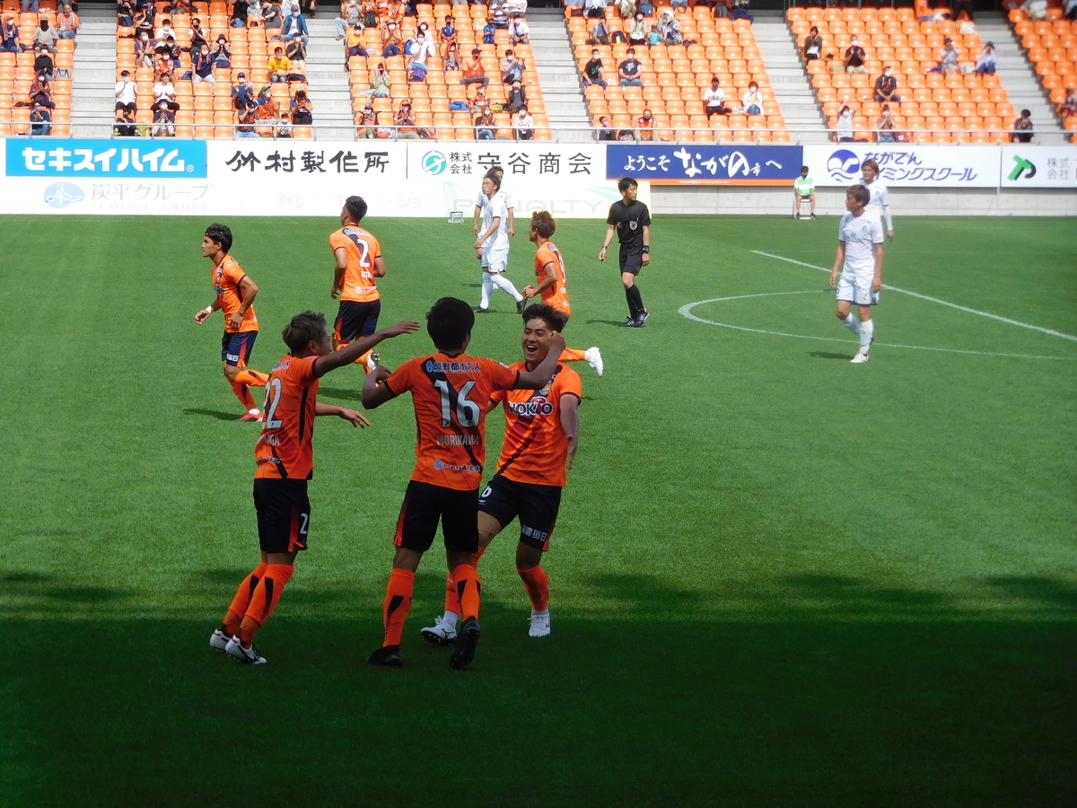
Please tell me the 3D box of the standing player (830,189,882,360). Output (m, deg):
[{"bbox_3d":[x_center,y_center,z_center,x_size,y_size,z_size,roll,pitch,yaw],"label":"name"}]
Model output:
[{"bbox_3d":[3.149,-1.292,38.387,0.510,1.746,0.400,2,5,19],"label":"standing player"}]

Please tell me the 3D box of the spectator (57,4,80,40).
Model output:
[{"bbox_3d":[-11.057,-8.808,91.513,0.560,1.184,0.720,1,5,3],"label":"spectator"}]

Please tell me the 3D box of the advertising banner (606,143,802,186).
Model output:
[{"bbox_3d":[3.721,-5.327,86.919,4.427,0.895,0.080,0,5,-5],"label":"advertising banner"}]

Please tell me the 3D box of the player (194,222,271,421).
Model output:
[{"bbox_3d":[-2.417,-0.663,31.122,0.670,1.568,0.470,-1,5,-17],"label":"player"}]

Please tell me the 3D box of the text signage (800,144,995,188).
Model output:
[{"bbox_3d":[8.148,-5.326,87.332,4.494,0.907,0.080,0,5,-5],"label":"text signage"}]

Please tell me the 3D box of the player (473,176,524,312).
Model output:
[{"bbox_3d":[-0.461,-1.890,45.910,0.620,1.632,0.440,-2,5,-25],"label":"player"}]

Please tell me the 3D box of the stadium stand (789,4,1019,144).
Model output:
[{"bbox_3d":[8.718,-7.628,91.640,4.650,3.600,7.900,0,5,-5],"label":"stadium stand"}]

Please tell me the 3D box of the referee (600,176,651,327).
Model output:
[{"bbox_3d":[0.988,-1.730,43.927,0.550,1.668,0.410,2,5,18],"label":"referee"}]

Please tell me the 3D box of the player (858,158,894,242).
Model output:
[{"bbox_3d":[4.269,-2.241,49.927,0.520,1.794,0.400,2,5,16],"label":"player"}]

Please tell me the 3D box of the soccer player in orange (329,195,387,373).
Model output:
[{"bbox_3d":[-1.559,-0.920,33.360,0.460,1.730,0.540,-2,5,-30],"label":"soccer player in orange"}]

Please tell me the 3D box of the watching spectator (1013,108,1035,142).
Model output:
[{"bbox_3d":[11.045,-6.087,88.658,0.500,1.262,0.700,1,5,9],"label":"watching spectator"}]

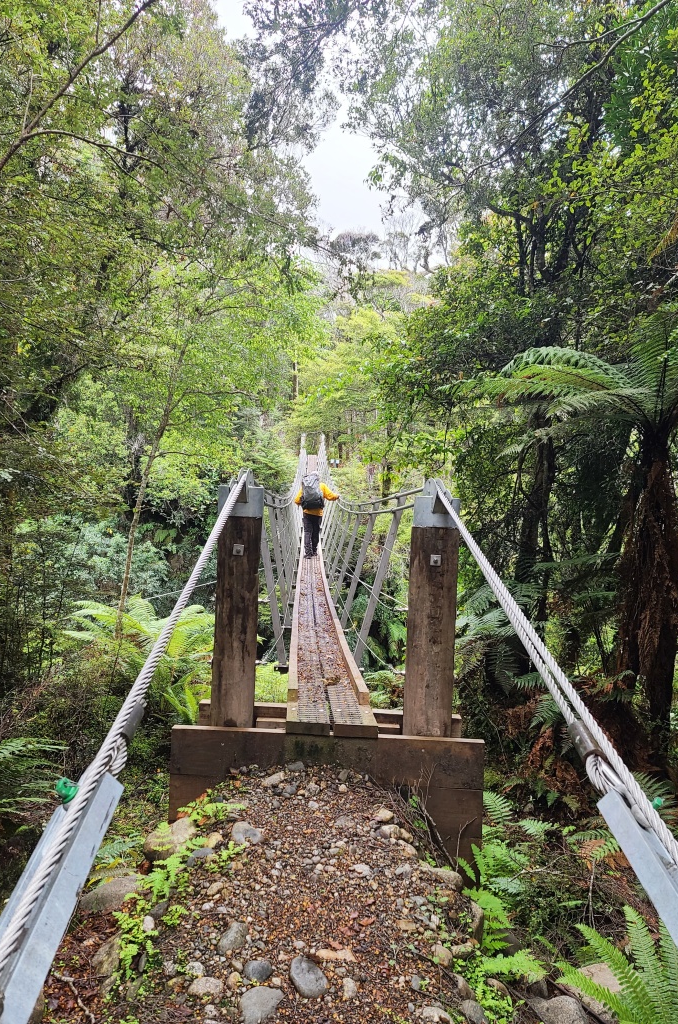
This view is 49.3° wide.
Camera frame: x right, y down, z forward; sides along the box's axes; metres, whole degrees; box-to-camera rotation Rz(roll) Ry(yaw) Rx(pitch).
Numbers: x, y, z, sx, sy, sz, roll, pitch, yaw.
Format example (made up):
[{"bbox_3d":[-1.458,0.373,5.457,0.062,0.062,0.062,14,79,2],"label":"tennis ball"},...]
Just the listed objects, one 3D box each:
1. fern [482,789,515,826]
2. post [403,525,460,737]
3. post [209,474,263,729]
[{"bbox_3d":[1.012,1.911,4.750,0.250,0.250,0.250,2,1,-2],"label":"fern"},{"bbox_3d":[0.531,0.672,4.289,0.240,1.186,0.240,2,1,-2],"label":"post"},{"bbox_3d":[-0.583,0.501,4.287,0.240,1.430,0.240,2,1,-2],"label":"post"}]

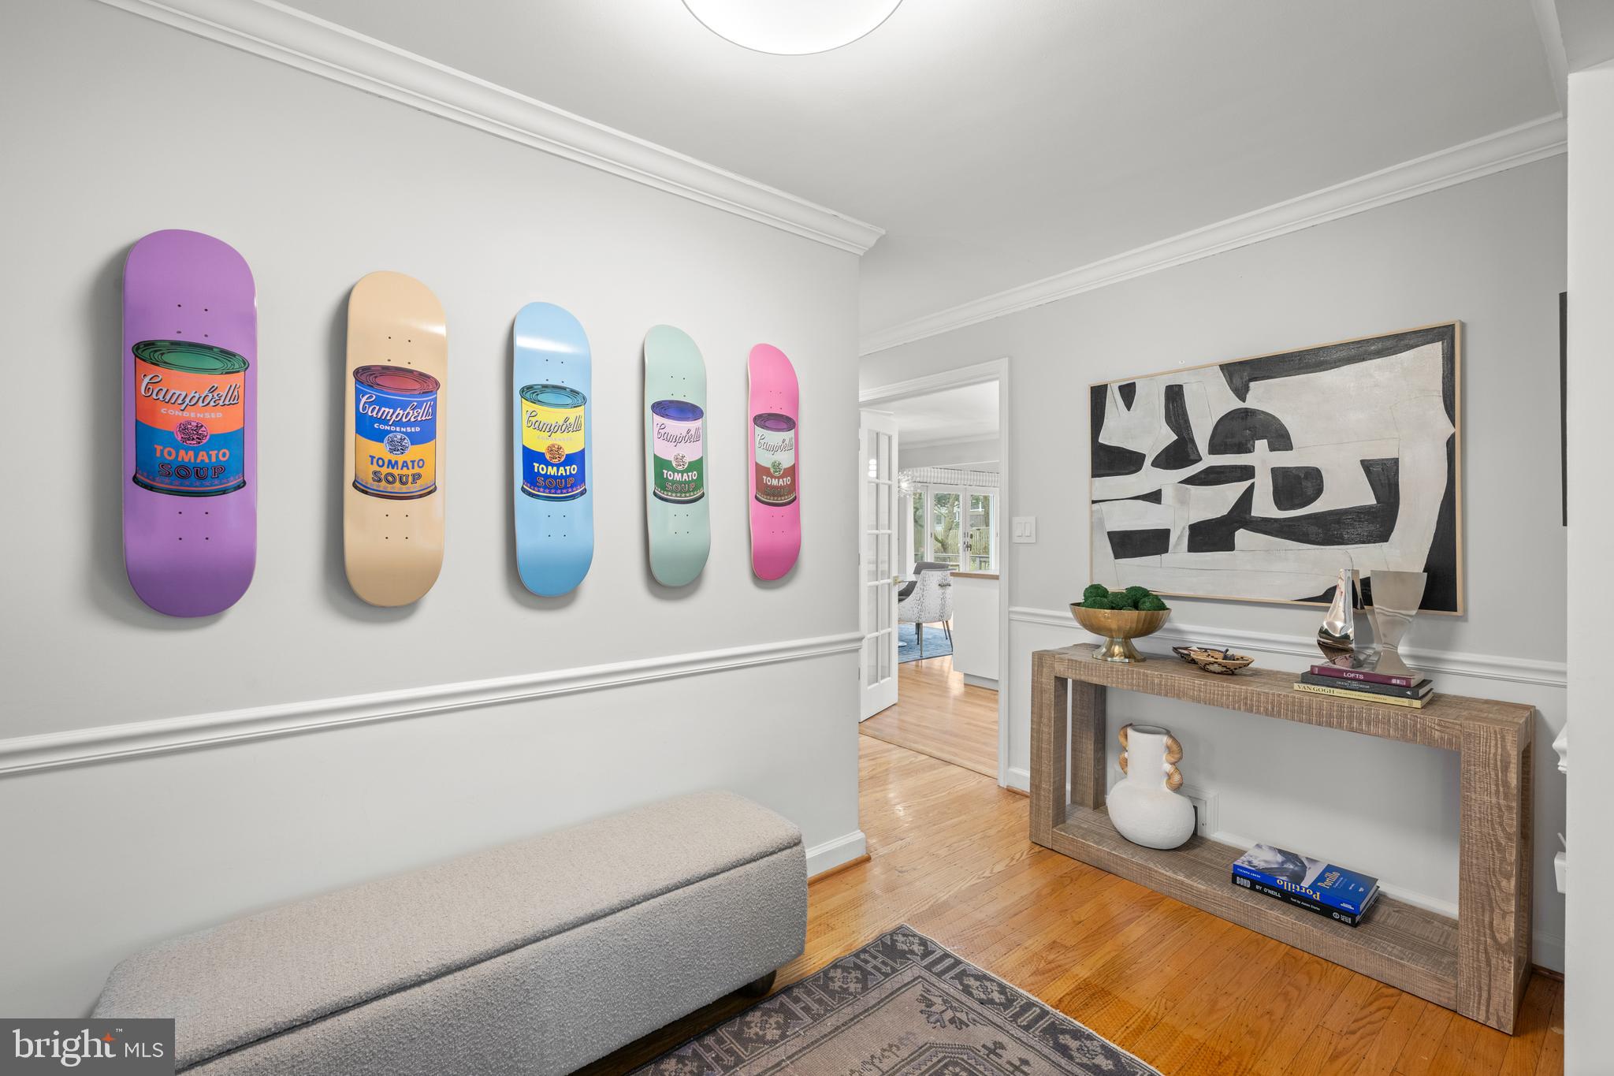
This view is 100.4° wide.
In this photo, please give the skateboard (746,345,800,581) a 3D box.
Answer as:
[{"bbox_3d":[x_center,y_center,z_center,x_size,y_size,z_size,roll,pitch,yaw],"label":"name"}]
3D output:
[{"bbox_3d":[-0.117,-0.259,2.301,0.205,0.814,0.060,-1,1,-38],"label":"skateboard"}]

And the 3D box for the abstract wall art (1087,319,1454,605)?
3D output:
[{"bbox_3d":[1.625,-0.215,2.495,0.040,0.892,1.165,-1,1,-39],"label":"abstract wall art"}]

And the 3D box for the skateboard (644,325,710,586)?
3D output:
[{"bbox_3d":[-0.405,-0.251,2.080,0.205,0.810,0.060,-1,1,-38],"label":"skateboard"}]

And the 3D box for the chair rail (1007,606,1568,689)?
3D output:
[{"bbox_3d":[1.576,0.378,2.578,0.027,0.064,1.862,-1,1,-39],"label":"chair rail"}]

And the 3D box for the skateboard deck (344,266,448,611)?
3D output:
[{"bbox_3d":[-0.992,-0.240,1.629,0.205,0.811,0.060,-1,1,-38],"label":"skateboard deck"}]

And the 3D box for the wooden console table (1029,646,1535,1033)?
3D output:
[{"bbox_3d":[1.496,0.857,2.336,0.389,0.776,1.358,-1,1,-39],"label":"wooden console table"}]

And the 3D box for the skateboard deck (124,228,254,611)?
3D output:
[{"bbox_3d":[-1.280,-0.238,1.407,0.205,0.810,0.060,-1,1,-38],"label":"skateboard deck"}]

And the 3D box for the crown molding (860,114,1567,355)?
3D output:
[{"bbox_3d":[1.190,-1.132,2.981,0.085,0.082,2.991,-1,1,-39],"label":"crown molding"}]

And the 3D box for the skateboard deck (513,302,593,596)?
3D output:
[{"bbox_3d":[-0.699,-0.243,1.854,0.205,0.808,0.060,-1,1,-38],"label":"skateboard deck"}]

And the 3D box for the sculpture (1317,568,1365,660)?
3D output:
[{"bbox_3d":[1.655,0.245,2.085,0.105,0.299,0.115,-1,1,-39],"label":"sculpture"}]

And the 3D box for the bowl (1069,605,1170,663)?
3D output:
[{"bbox_3d":[1.223,0.368,2.619,0.350,0.198,0.350,0,1,0],"label":"bowl"}]

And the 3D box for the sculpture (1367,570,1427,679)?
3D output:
[{"bbox_3d":[1.736,0.247,1.978,0.100,0.296,0.127,-1,1,-39],"label":"sculpture"}]

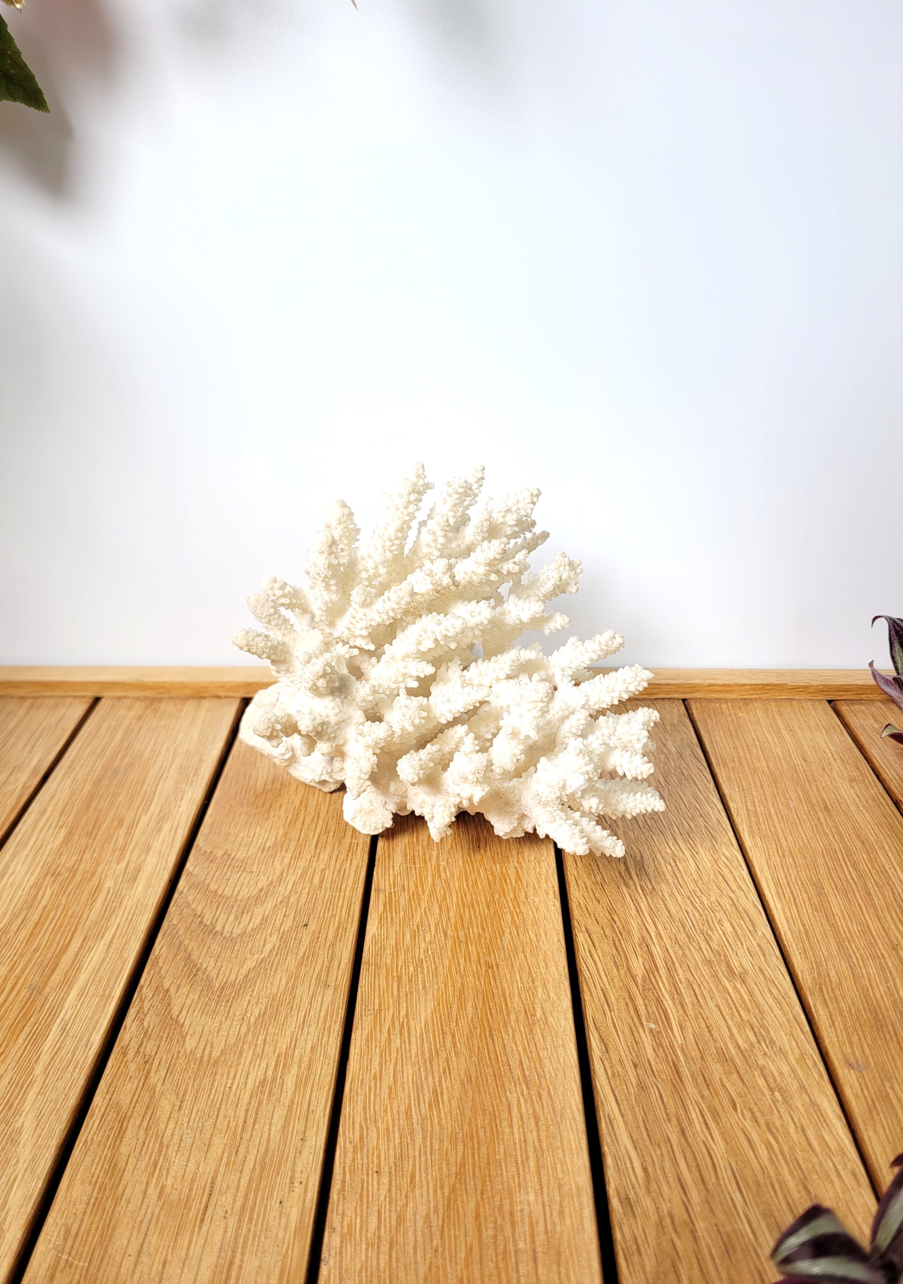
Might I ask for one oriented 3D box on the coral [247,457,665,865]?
[{"bbox_3d":[0.003,-0.001,0.453,0.188,0.152,0.120,4,28,7],"label":"coral"}]

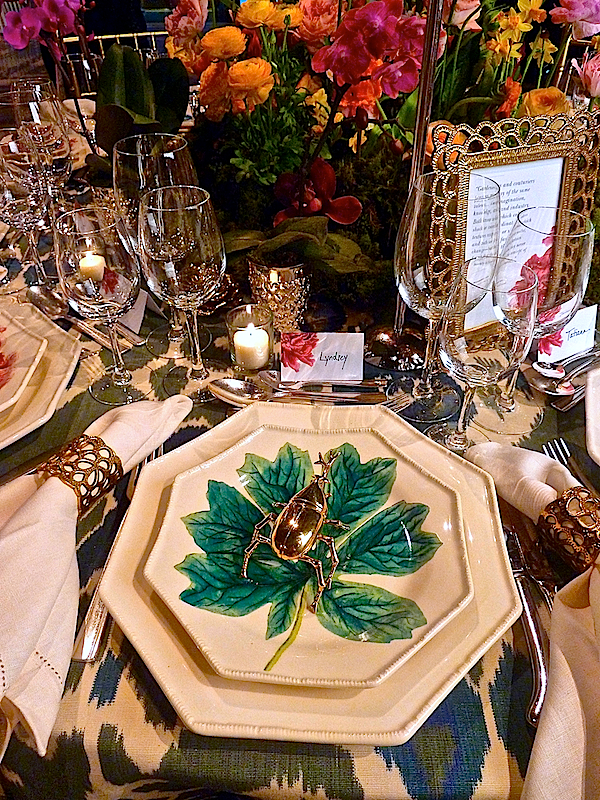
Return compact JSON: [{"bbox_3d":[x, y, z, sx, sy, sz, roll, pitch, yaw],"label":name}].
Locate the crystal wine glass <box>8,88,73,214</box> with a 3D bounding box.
[{"bbox_3d":[-0.373,-0.334,0.864,0.090,0.230,0.090,-1,39,0],"label":"crystal wine glass"}]

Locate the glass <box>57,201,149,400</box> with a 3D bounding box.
[{"bbox_3d":[-0.187,-0.088,0.563,0.075,0.180,0.075,0,39,0],"label":"glass"}]

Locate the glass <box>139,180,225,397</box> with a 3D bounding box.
[{"bbox_3d":[-0.107,-0.099,0.563,0.080,0.197,0.080,0,39,0],"label":"glass"}]

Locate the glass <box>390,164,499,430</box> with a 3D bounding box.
[{"bbox_3d":[0.126,-0.087,0.532,0.088,0.218,0.088,0,39,0],"label":"glass"}]

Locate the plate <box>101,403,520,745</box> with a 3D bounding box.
[{"bbox_3d":[0.009,0.110,0.470,0.308,0.026,0.308,2,39,3],"label":"plate"}]

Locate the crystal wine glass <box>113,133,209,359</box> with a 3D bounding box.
[{"bbox_3d":[-0.149,-0.165,0.651,0.090,0.230,0.090,-1,39,0],"label":"crystal wine glass"}]

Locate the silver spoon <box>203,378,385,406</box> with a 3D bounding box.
[{"bbox_3d":[-0.004,-0.011,0.621,0.195,0.022,0.042,3,39,5],"label":"silver spoon"}]

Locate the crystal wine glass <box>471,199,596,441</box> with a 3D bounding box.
[{"bbox_3d":[0.215,-0.068,0.545,0.084,0.206,0.084,-1,39,0],"label":"crystal wine glass"}]

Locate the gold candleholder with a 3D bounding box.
[{"bbox_3d":[-0.024,-0.130,0.687,0.070,0.090,0.070,0,39,0],"label":"gold candleholder"}]

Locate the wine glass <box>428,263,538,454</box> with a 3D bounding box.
[{"bbox_3d":[0.147,-0.025,0.487,0.075,0.178,0.075,0,39,0],"label":"wine glass"}]

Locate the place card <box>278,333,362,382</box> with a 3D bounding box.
[{"bbox_3d":[0.024,-0.052,0.625,0.088,0.047,0.041,0,39,0],"label":"place card"}]

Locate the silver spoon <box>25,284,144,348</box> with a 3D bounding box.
[{"bbox_3d":[-0.286,-0.115,0.753,0.226,0.022,0.042,22,44,26],"label":"silver spoon"}]

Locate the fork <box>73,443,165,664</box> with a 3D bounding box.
[{"bbox_3d":[-0.141,0.100,0.461,0.025,0.020,0.212,1,39,1],"label":"fork"}]

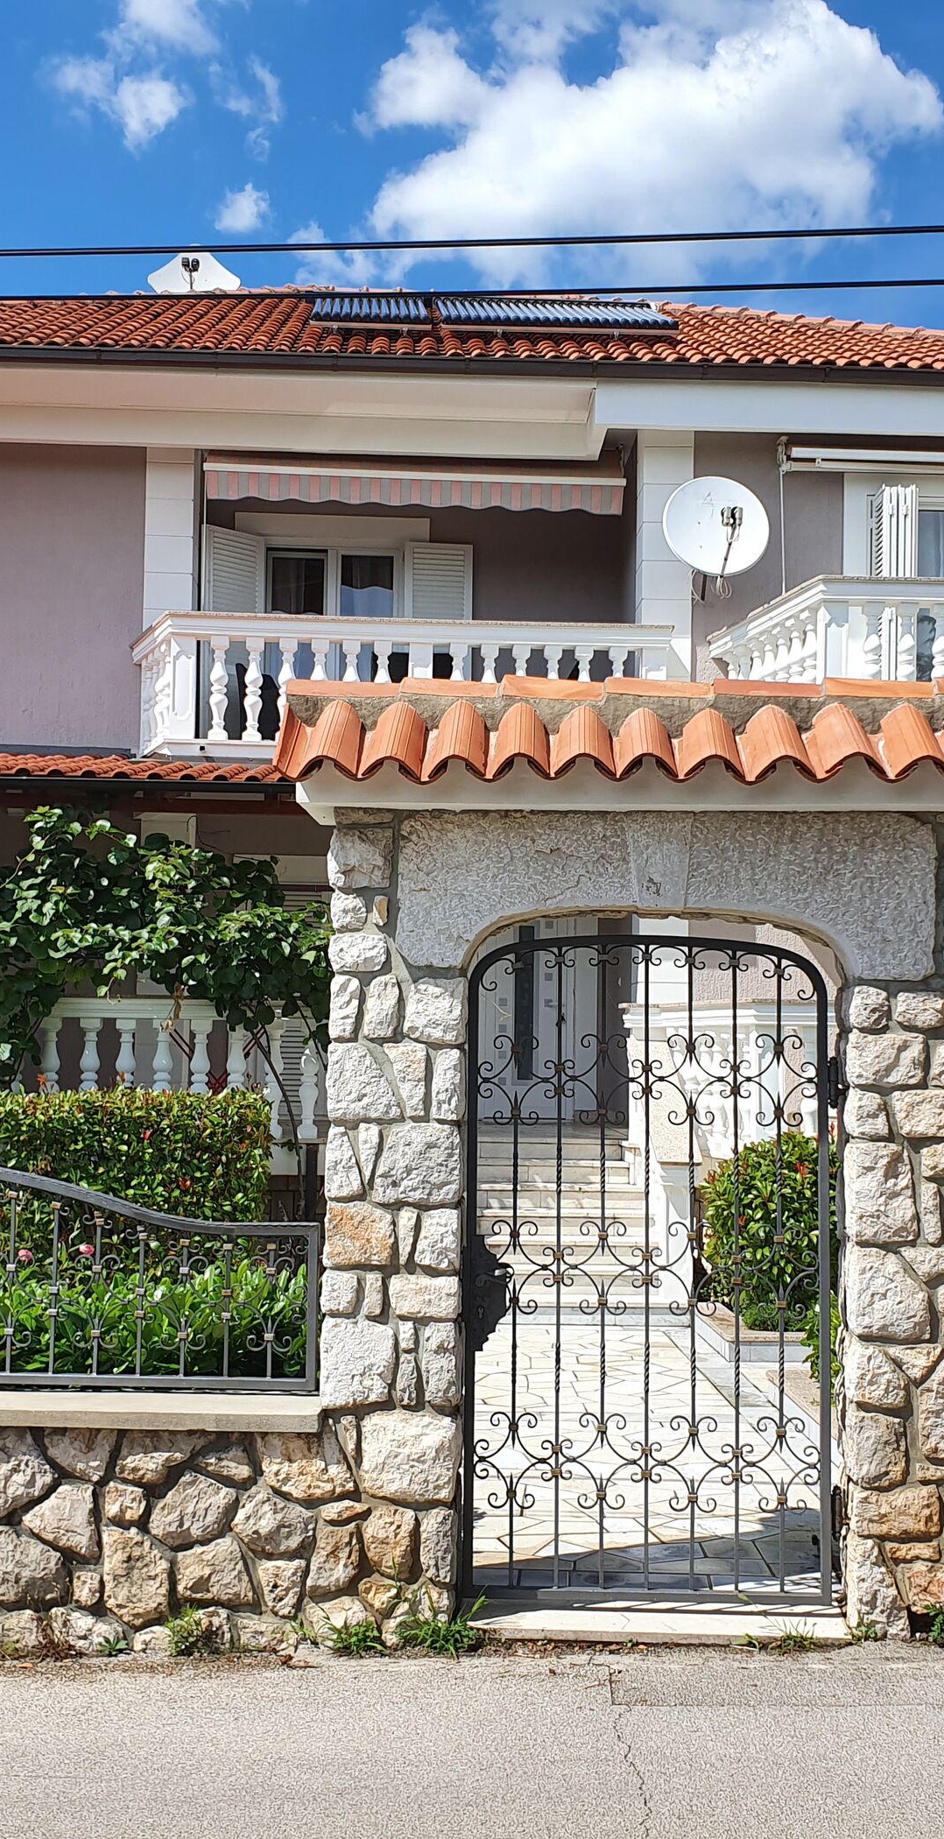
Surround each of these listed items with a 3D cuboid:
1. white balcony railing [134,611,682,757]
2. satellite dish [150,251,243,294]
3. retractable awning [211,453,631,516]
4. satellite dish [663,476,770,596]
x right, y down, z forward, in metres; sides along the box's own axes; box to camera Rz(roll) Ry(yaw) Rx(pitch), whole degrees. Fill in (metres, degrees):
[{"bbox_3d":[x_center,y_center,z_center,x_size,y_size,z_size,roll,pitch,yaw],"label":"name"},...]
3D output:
[{"bbox_3d":[-0.584,-1.650,14.070,4.200,1.040,1.300,1,-4,-2],"label":"white balcony railing"},{"bbox_3d":[-2.766,-6.303,18.142,0.930,0.800,0.550,1,-4,-5],"label":"satellite dish"},{"bbox_3d":[-0.459,-3.601,15.276,3.450,0.500,0.600,1,-4,-2],"label":"retractable awning"},{"bbox_3d":[1.890,-2.943,13.973,0.830,0.930,0.600,1,-4,-6],"label":"satellite dish"}]

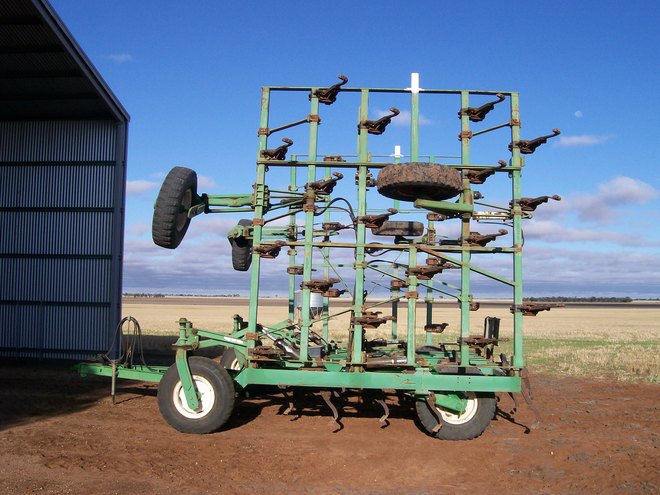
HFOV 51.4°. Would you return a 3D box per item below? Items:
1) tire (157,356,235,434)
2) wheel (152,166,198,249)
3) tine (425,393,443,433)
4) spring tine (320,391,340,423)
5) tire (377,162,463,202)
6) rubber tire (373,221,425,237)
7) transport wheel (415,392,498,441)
[{"bbox_3d":[-1.410,1.564,7.266,0.820,0.820,0.230,0,-4,9],"label":"tire"},{"bbox_3d":[-1.515,-0.390,6.757,0.235,0.820,0.820,15,-4,2],"label":"wheel"},{"bbox_3d":[1.025,1.620,6.800,0.200,0.420,0.065,0,-4,9],"label":"tine"},{"bbox_3d":[0.005,1.637,7.180,0.220,0.380,0.065,0,-4,9],"label":"spring tine"},{"bbox_3d":[0.871,-0.624,6.693,0.820,0.225,0.820,1,-10,9],"label":"tire"},{"bbox_3d":[1.074,-0.293,10.783,0.820,0.225,0.820,1,1,9],"label":"rubber tire"},{"bbox_3d":[1.281,1.569,7.034,0.820,0.820,0.230,0,-4,9],"label":"transport wheel"}]

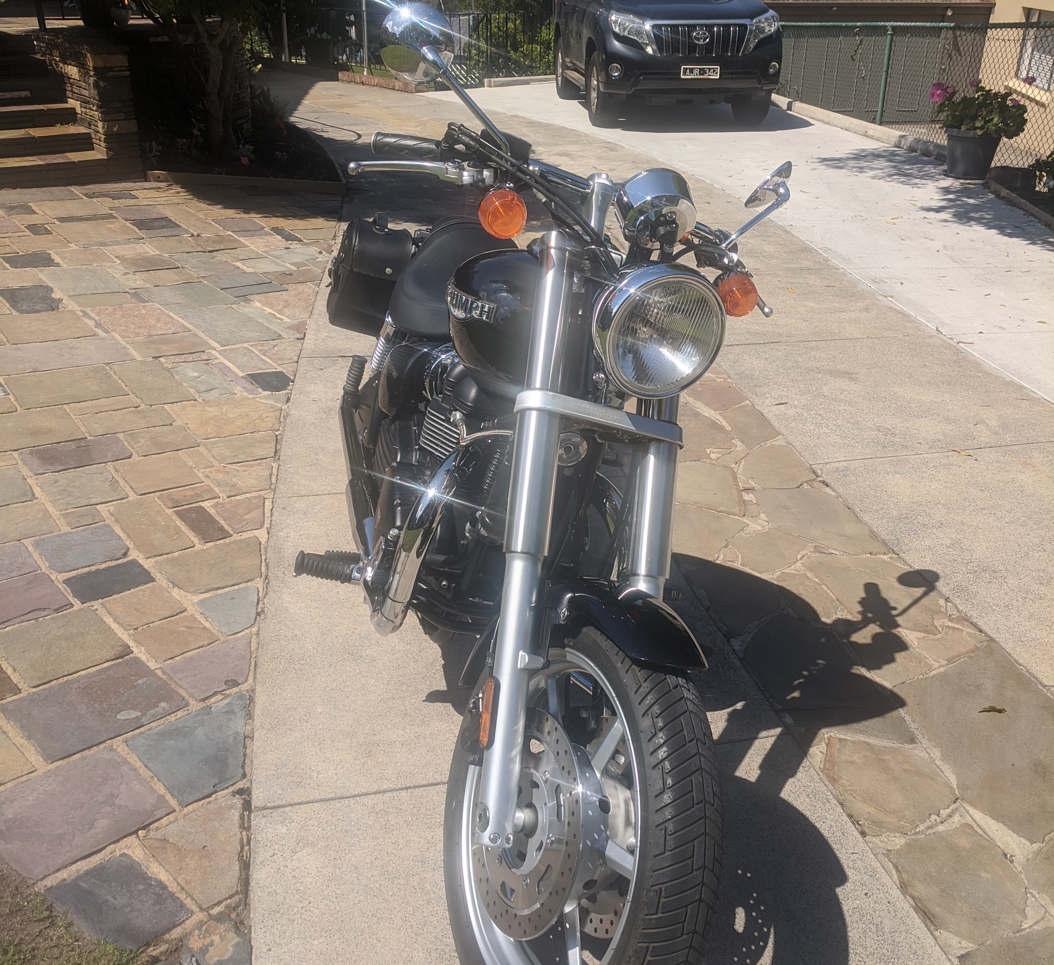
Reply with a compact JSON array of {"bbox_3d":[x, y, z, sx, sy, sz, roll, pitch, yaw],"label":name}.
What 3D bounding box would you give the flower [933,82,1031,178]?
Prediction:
[{"bbox_3d":[3.606,-2.821,8.426,0.740,0.730,0.680,1,25,0],"label":"flower"}]

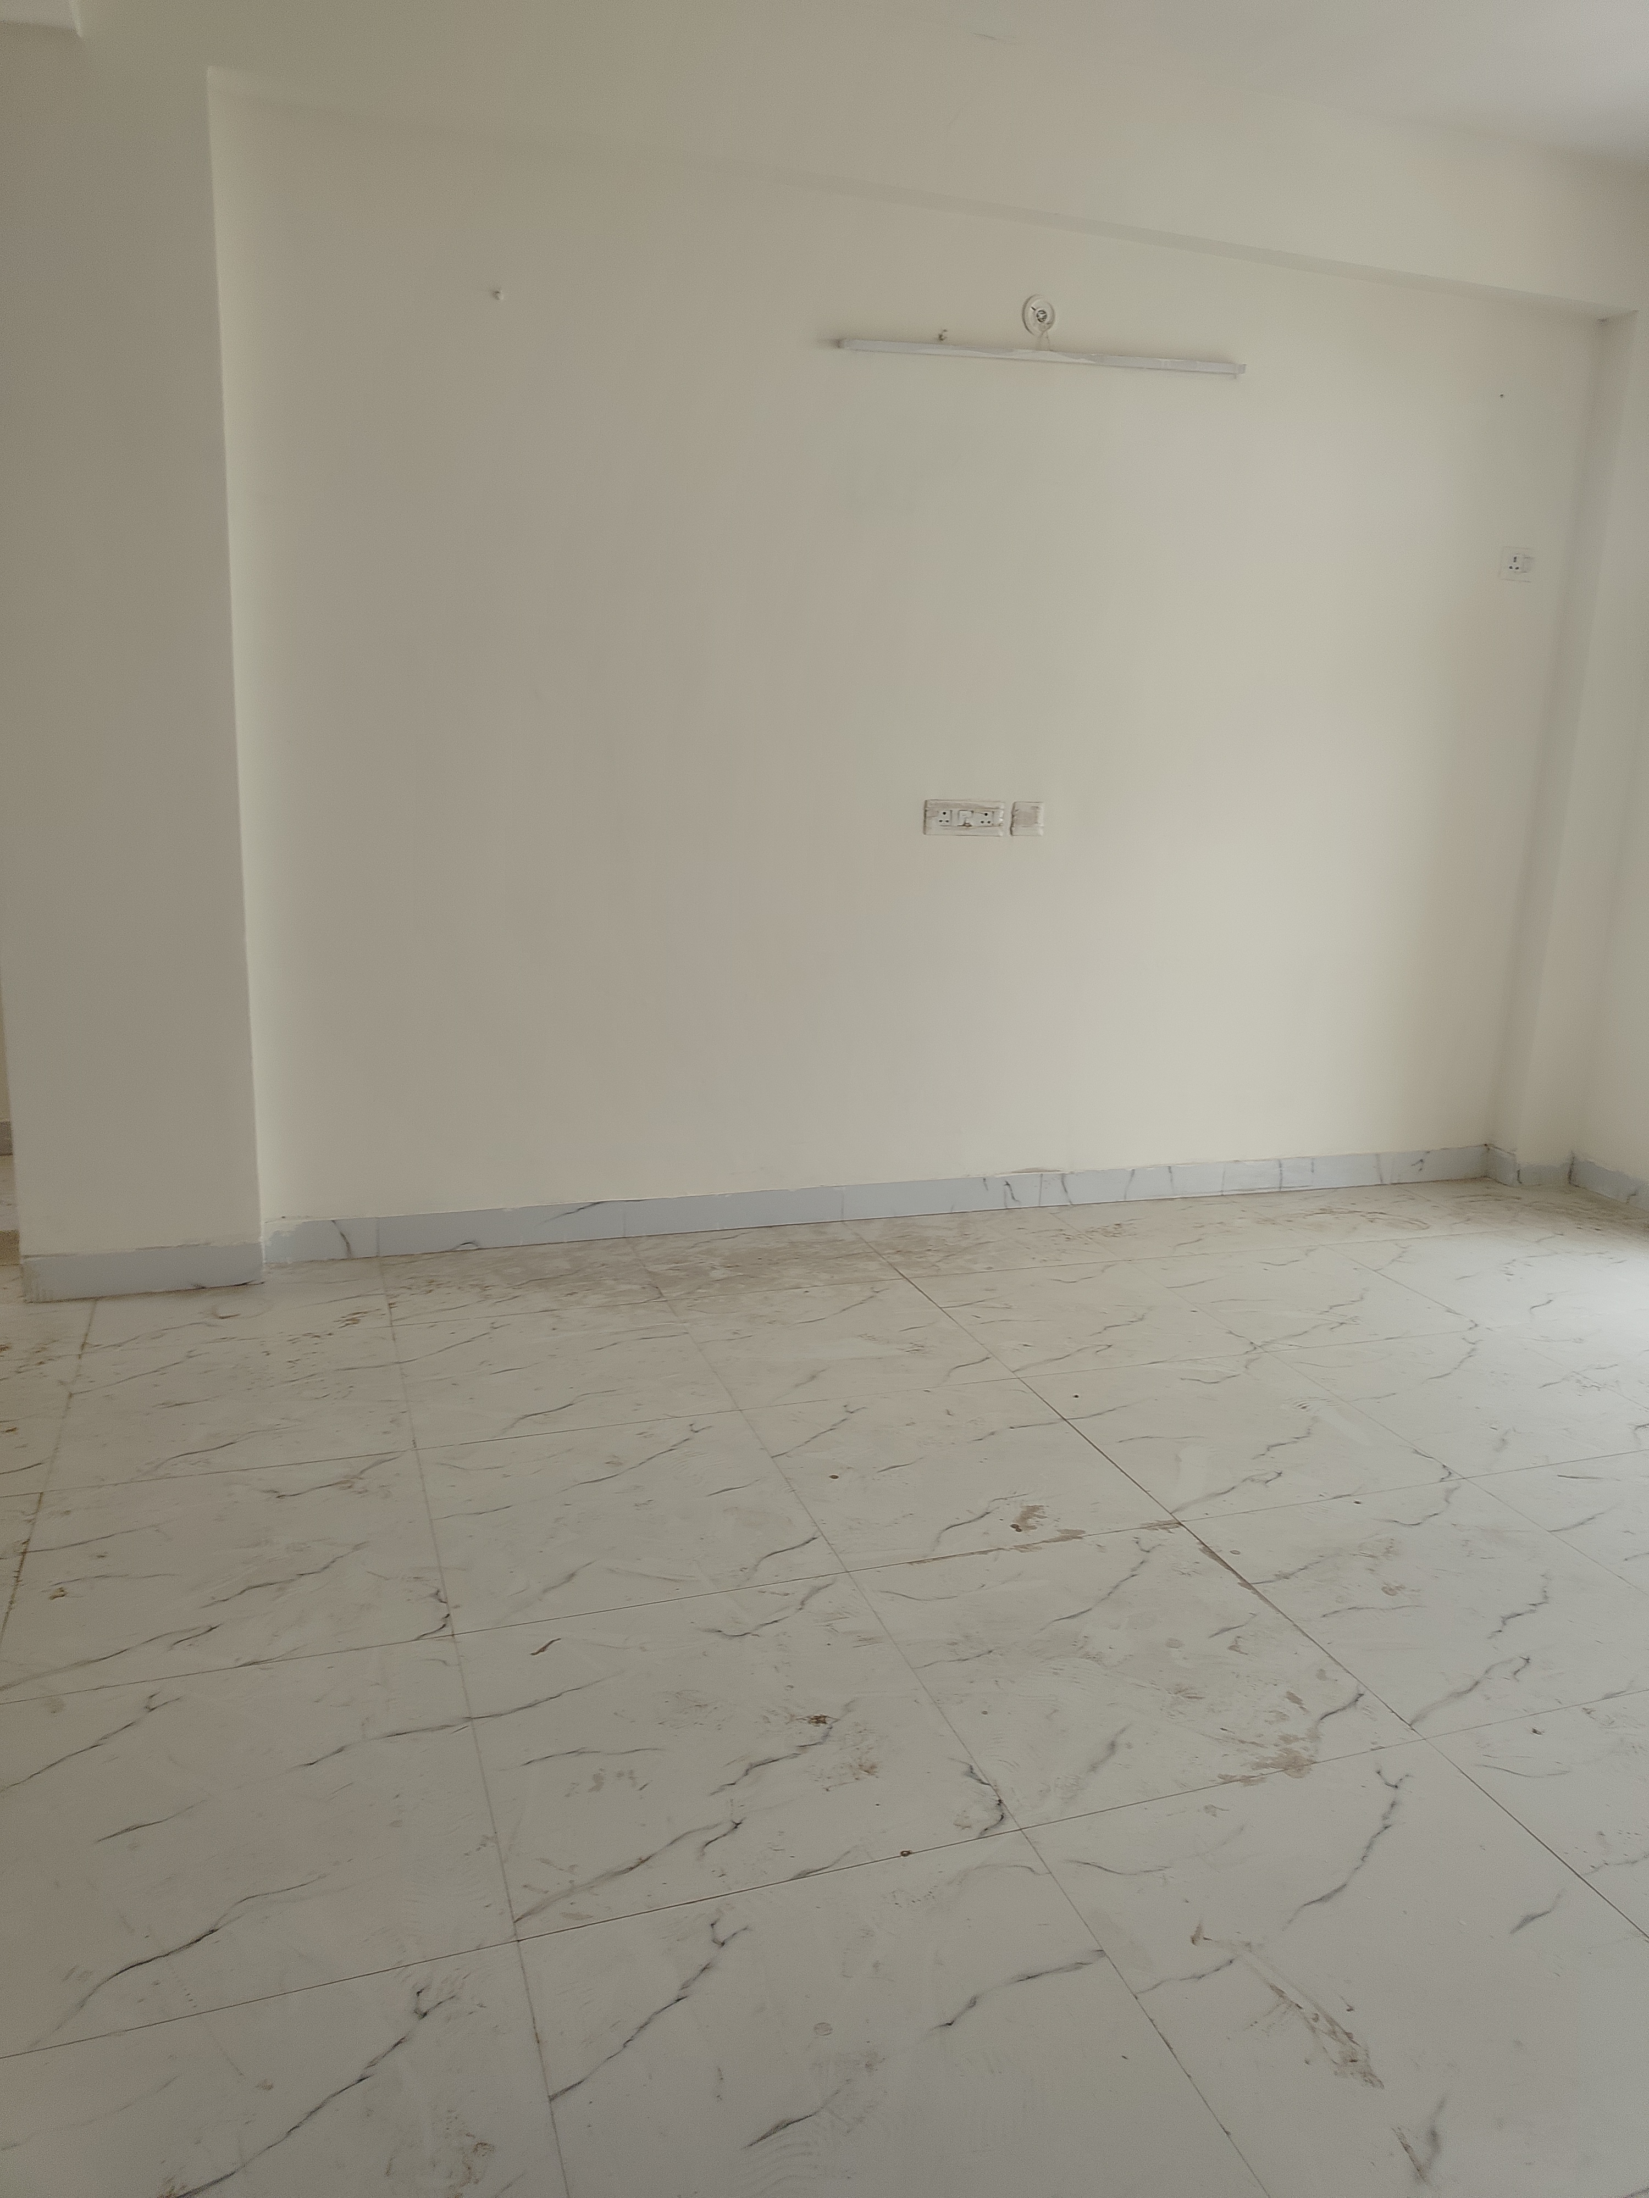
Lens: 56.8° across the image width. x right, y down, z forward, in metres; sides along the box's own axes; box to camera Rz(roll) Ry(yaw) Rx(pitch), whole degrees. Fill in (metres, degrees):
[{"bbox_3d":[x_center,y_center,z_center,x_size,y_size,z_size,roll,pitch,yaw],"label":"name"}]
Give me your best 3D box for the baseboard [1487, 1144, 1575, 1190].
[{"bbox_3d":[2.202,0.208,4.781,0.204,0.099,0.140,-2,14,-20],"label":"baseboard"}]

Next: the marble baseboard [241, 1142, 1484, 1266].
[{"bbox_3d":[0.381,0.267,4.211,3.630,0.099,0.020,-2,14,-20],"label":"marble baseboard"}]

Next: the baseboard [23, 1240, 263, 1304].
[{"bbox_3d":[-1.509,0.384,3.387,0.485,0.099,0.020,-2,14,-20],"label":"baseboard"}]

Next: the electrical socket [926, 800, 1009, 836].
[{"bbox_3d":[0.367,-0.723,3.938,0.228,0.089,0.020,-2,14,-20],"label":"electrical socket"}]

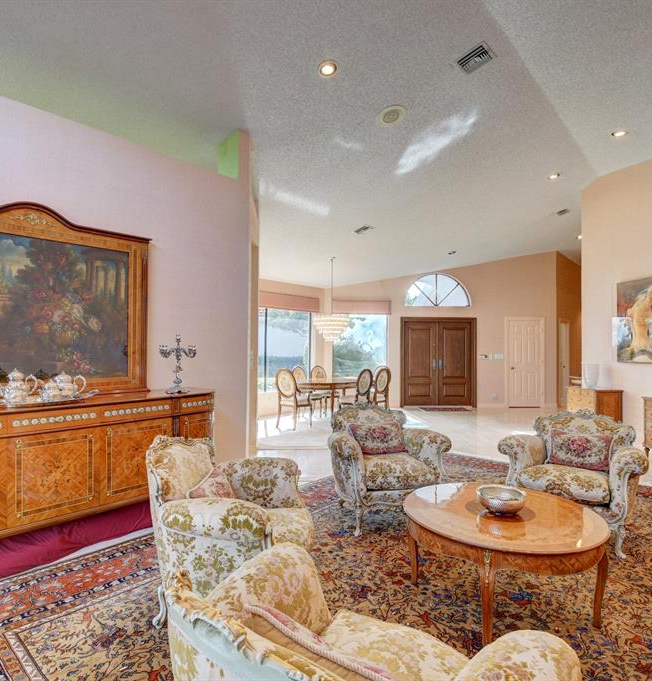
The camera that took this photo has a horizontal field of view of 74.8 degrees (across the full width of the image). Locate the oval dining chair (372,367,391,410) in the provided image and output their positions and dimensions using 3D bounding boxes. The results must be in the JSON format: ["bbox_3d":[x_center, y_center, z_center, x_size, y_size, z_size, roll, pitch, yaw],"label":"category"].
[{"bbox_3d":[0.886,1.029,8.043,0.570,1.030,0.500,-1,-1,37],"label":"oval dining chair"}]

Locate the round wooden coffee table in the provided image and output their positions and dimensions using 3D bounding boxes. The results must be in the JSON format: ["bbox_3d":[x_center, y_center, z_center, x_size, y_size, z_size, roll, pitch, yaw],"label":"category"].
[{"bbox_3d":[0.940,1.174,2.310,0.960,0.500,0.960,-1,-1,44],"label":"round wooden coffee table"}]

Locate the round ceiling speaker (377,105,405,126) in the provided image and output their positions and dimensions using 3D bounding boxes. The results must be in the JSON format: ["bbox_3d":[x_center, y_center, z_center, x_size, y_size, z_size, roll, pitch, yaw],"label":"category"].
[{"bbox_3d":[0.680,-2.358,4.455,0.325,0.040,0.325,-10,-10,-2],"label":"round ceiling speaker"}]

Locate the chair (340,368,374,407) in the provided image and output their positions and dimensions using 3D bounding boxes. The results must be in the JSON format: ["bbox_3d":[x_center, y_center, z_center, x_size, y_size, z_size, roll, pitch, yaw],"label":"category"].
[{"bbox_3d":[0.516,1.007,7.564,0.490,1.010,0.550,1,-1,-44],"label":"chair"}]

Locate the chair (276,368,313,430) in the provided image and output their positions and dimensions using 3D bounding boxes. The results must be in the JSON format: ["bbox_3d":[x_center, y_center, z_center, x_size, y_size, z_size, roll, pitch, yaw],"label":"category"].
[{"bbox_3d":[-0.554,0.999,7.344,0.540,1.010,0.570,-1,-1,37],"label":"chair"}]

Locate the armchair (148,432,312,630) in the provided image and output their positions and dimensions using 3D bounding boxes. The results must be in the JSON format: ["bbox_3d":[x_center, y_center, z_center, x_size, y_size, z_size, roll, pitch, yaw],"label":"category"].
[{"bbox_3d":[-0.465,0.973,2.299,0.820,0.890,0.950,0,-1,8],"label":"armchair"}]

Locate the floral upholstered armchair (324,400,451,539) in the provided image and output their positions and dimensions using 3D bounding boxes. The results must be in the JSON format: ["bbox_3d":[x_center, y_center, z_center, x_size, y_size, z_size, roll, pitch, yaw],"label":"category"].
[{"bbox_3d":[0.455,0.998,3.544,0.950,0.890,0.820,0,-1,-13],"label":"floral upholstered armchair"}]

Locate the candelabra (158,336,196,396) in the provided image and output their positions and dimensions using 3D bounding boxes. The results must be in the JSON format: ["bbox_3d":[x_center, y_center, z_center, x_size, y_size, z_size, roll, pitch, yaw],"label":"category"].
[{"bbox_3d":[-1.226,0.191,3.527,0.300,0.480,0.310,-1,-1,44],"label":"candelabra"}]

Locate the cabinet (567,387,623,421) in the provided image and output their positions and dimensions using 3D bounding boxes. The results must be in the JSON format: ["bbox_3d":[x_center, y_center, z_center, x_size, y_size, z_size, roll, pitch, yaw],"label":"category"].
[{"bbox_3d":[4.195,1.149,6.681,0.410,0.780,0.710,0,-1,-3],"label":"cabinet"}]

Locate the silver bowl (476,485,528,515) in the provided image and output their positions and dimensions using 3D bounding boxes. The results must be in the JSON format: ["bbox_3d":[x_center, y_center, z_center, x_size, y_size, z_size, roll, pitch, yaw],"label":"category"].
[{"bbox_3d":[0.976,0.909,2.384,0.265,0.106,0.265,0,-1,18],"label":"silver bowl"}]

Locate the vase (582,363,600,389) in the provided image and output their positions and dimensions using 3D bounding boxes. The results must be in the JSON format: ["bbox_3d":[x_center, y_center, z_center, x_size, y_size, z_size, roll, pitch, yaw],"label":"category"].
[{"bbox_3d":[4.223,0.567,6.781,0.235,0.370,0.235,0,-1,-3],"label":"vase"}]

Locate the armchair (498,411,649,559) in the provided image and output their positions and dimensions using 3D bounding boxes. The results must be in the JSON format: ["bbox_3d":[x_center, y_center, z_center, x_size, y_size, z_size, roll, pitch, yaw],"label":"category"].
[{"bbox_3d":[1.986,1.030,3.392,0.960,0.880,0.870,-1,-1,39],"label":"armchair"}]

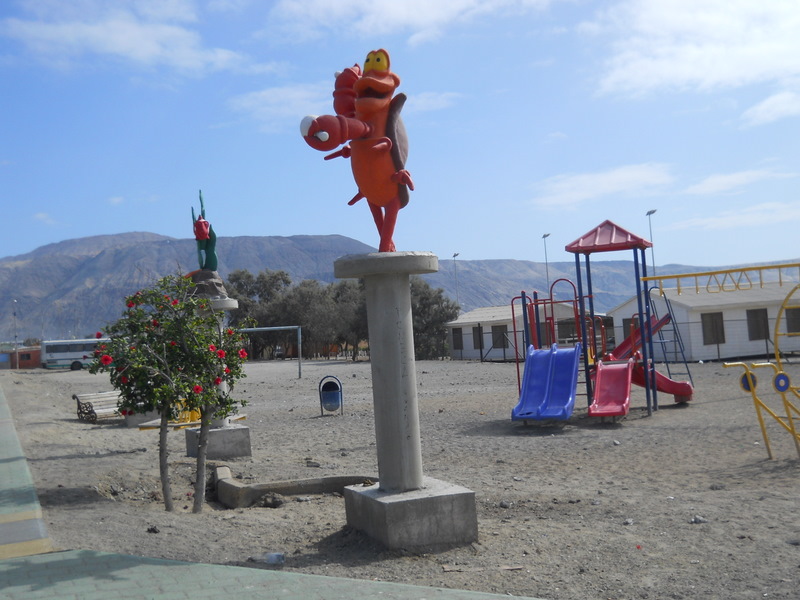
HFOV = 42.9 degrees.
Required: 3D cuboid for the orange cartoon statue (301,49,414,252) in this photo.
[{"bbox_3d":[-0.410,-1.266,8.546,1.000,1.734,0.800,-2,-3,-33],"label":"orange cartoon statue"}]

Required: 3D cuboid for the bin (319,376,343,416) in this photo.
[{"bbox_3d":[-1.636,2.191,23.577,0.560,0.926,0.360,-4,-2,2],"label":"bin"}]

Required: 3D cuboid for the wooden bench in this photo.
[{"bbox_3d":[-7.500,2.762,26.423,0.660,0.740,1.600,-6,-3,42],"label":"wooden bench"}]

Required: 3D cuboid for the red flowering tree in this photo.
[{"bbox_3d":[-2.444,0.966,10.587,1.650,2.472,1.550,-4,-2,0],"label":"red flowering tree"}]

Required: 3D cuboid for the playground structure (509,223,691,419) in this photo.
[{"bbox_3d":[3.718,0.338,19.038,3.100,3.601,3.900,-4,-2,20],"label":"playground structure"}]

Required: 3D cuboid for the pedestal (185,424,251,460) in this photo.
[{"bbox_3d":[-2.836,2.224,15.883,0.810,0.420,0.810,-2,-2,-27],"label":"pedestal"}]

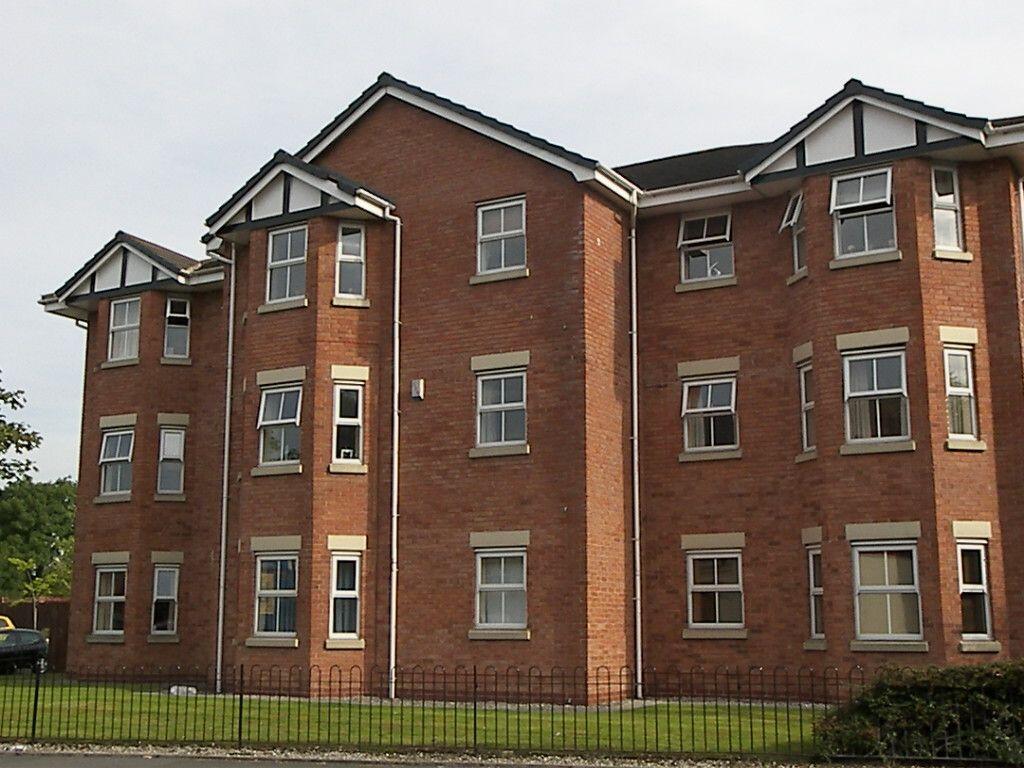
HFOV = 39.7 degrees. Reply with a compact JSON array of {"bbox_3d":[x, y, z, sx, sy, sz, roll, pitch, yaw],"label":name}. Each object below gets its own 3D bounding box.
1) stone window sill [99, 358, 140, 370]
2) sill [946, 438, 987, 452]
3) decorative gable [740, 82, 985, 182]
[{"bbox_3d":[-7.680,-0.405,28.044,1.020,0.140,0.120,-6,-11,30],"label":"stone window sill"},{"bbox_3d":[6.194,0.832,19.405,0.610,0.140,0.120,3,-10,-14],"label":"sill"},{"bbox_3d":[5.075,-3.731,20.523,3.600,1.300,0.350,-6,-11,32],"label":"decorative gable"}]

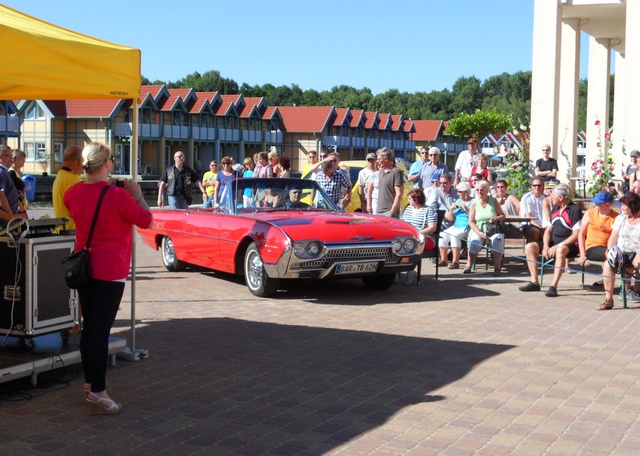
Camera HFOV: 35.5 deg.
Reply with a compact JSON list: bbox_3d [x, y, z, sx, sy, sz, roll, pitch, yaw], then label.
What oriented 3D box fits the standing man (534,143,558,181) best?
[{"bbox_3d":[4.478,-0.759,19.860,0.500,1.770,0.340,2,4,9],"label":"standing man"}]

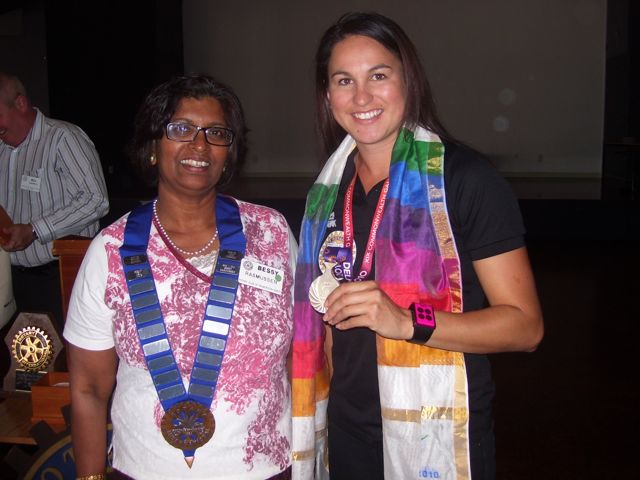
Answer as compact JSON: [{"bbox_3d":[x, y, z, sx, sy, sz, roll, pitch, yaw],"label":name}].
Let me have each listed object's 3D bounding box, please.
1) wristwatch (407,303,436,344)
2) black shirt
[{"bbox_3d":[0.164,0.138,1.120,0.042,0.064,0.056,10,-26,-24],"label":"wristwatch"},{"bbox_3d":[0.158,0.080,1.275,0.460,0.570,0.270,0,6,25],"label":"black shirt"}]

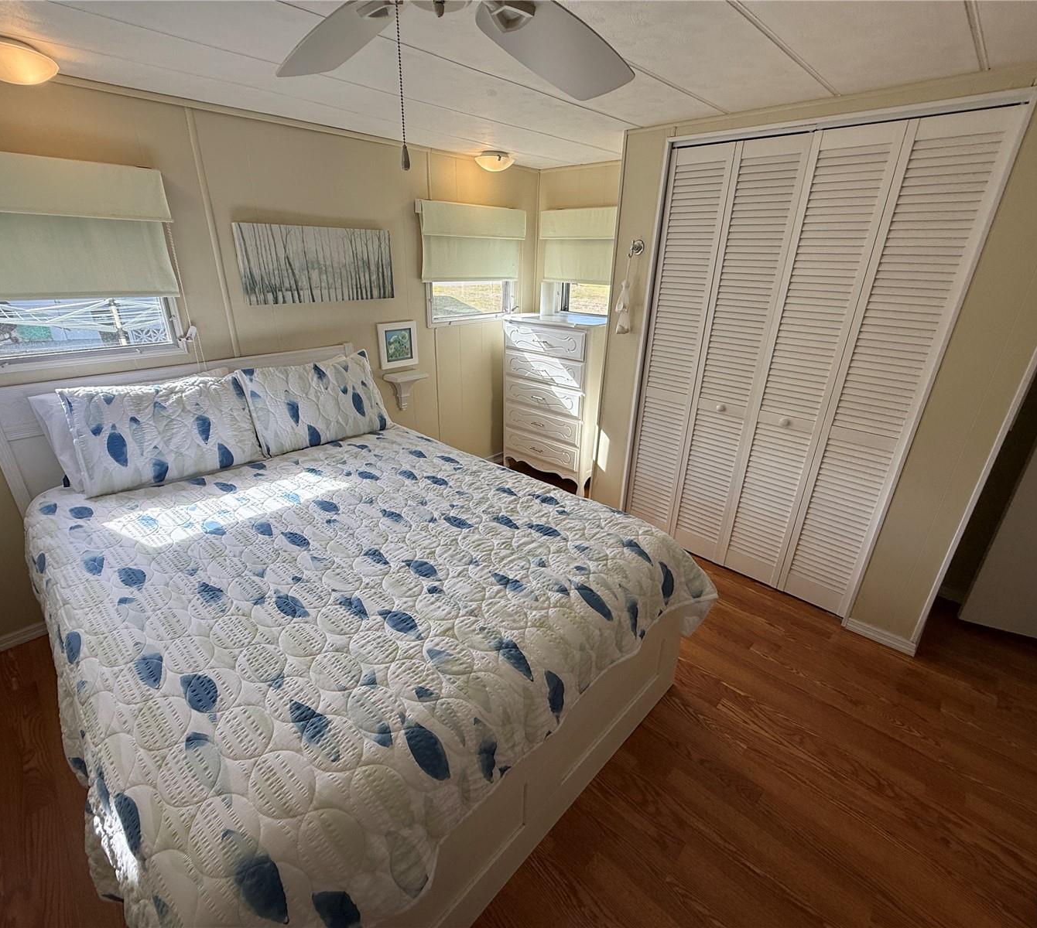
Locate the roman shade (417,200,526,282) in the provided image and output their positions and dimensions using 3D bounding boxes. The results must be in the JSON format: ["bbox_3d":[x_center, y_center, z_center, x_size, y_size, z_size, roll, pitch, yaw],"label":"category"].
[{"bbox_3d":[-0.268,-1.366,3.115,0.065,0.430,0.830,23,30,40],"label":"roman shade"}]

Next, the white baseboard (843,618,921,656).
[{"bbox_3d":[1.634,0.777,2.260,0.260,0.065,0.016,23,30,40],"label":"white baseboard"}]

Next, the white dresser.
[{"bbox_3d":[0.288,-0.391,3.482,0.710,1.174,0.410,23,30,40],"label":"white dresser"}]

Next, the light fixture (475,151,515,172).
[{"bbox_3d":[-0.135,-1.727,2.871,0.230,0.091,0.230,2,23,-1],"label":"light fixture"}]

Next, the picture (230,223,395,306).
[{"bbox_3d":[-0.978,-0.997,2.514,0.038,0.348,0.770,23,30,40],"label":"picture"}]

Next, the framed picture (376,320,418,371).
[{"bbox_3d":[-0.710,-0.706,2.960,0.022,0.254,0.254,23,30,40],"label":"framed picture"}]

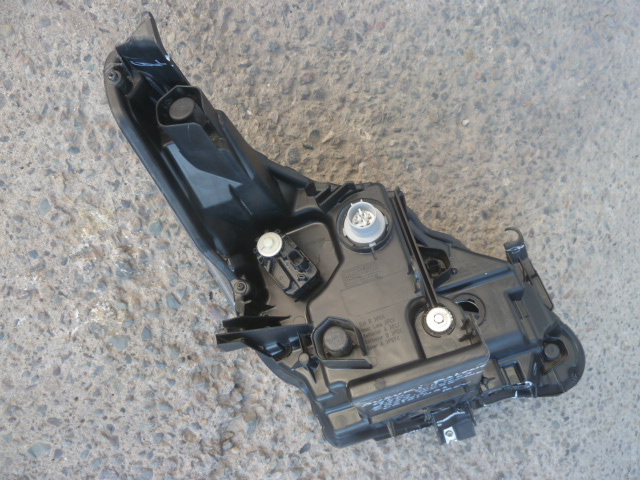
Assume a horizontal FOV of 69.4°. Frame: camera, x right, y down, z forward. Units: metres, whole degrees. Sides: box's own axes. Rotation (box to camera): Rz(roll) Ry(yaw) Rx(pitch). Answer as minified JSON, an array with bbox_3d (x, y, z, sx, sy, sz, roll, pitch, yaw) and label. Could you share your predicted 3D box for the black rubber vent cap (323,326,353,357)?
[{"bbox_3d":[0.022,0.125,0.570,0.032,0.019,0.032,-3,67,7],"label":"black rubber vent cap"}]

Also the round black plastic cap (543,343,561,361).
[{"bbox_3d":[0.253,0.122,0.505,0.017,0.013,0.017,-4,67,10],"label":"round black plastic cap"}]

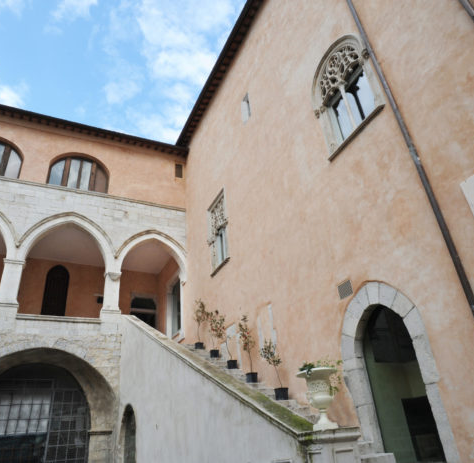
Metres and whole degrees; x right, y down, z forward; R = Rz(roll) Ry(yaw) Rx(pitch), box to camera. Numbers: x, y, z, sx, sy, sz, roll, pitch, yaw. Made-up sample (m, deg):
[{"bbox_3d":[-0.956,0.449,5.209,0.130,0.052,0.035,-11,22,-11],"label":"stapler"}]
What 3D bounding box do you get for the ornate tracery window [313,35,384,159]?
[{"bbox_3d":[2.001,-2.681,7.487,0.248,2.205,1.485,9,-32,-24],"label":"ornate tracery window"}]

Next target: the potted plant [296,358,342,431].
[{"bbox_3d":[0.868,1.673,3.964,0.450,0.630,0.450,9,-32,-24],"label":"potted plant"}]

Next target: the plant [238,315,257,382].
[{"bbox_3d":[0.261,2.744,9.104,0.301,1.575,0.315,9,-33,-24],"label":"plant"}]

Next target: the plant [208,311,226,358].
[{"bbox_3d":[-0.568,2.933,11.109,0.436,1.370,0.456,-4,-30,-2],"label":"plant"}]

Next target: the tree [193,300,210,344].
[{"bbox_3d":[-1.137,2.841,12.368,0.389,1.419,0.407,9,-33,-24],"label":"tree"}]

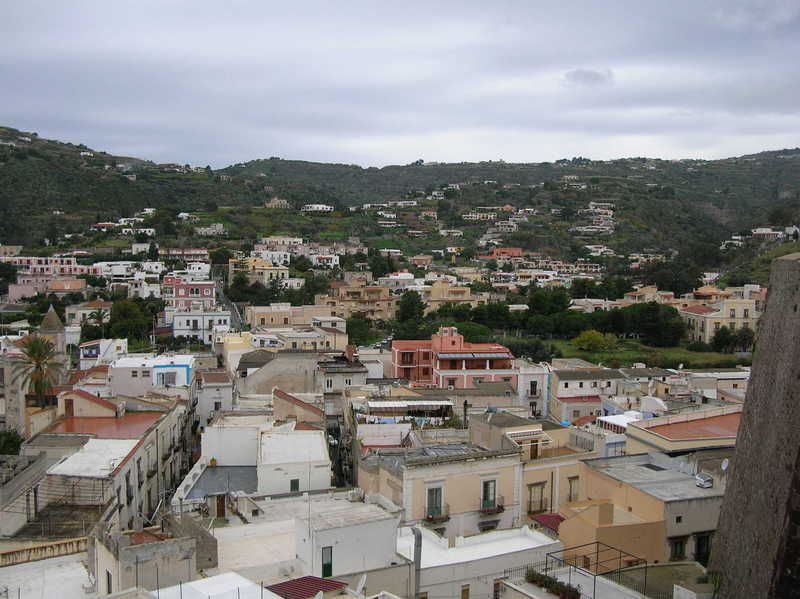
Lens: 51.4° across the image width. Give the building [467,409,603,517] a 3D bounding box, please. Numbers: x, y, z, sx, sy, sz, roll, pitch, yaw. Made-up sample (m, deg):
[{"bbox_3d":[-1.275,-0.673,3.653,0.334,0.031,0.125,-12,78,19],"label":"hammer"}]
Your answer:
[{"bbox_3d":[12.850,17.600,83.730,8.700,10.000,11.000,-1,5,-25],"label":"building"}]

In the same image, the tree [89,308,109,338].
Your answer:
[{"bbox_3d":[-71.810,5.970,198.080,4.800,7.400,4.800,1,5,0],"label":"tree"}]

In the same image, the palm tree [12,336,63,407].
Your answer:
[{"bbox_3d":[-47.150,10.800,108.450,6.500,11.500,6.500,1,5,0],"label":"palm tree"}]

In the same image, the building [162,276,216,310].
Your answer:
[{"bbox_3d":[-59.210,-0.760,236.530,14.000,11.000,11.500,0,5,-8],"label":"building"}]

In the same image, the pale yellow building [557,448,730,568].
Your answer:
[{"bbox_3d":[19.680,18.330,73.460,14.200,5.500,13.000,-1,5,-21],"label":"pale yellow building"}]

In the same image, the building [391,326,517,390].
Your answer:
[{"bbox_3d":[10.220,11.400,170.840,24.200,11.200,16.000,0,5,-7],"label":"building"}]

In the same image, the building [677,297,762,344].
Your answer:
[{"bbox_3d":[98.230,6.260,253.670,17.500,13.300,16.500,0,5,-7],"label":"building"}]

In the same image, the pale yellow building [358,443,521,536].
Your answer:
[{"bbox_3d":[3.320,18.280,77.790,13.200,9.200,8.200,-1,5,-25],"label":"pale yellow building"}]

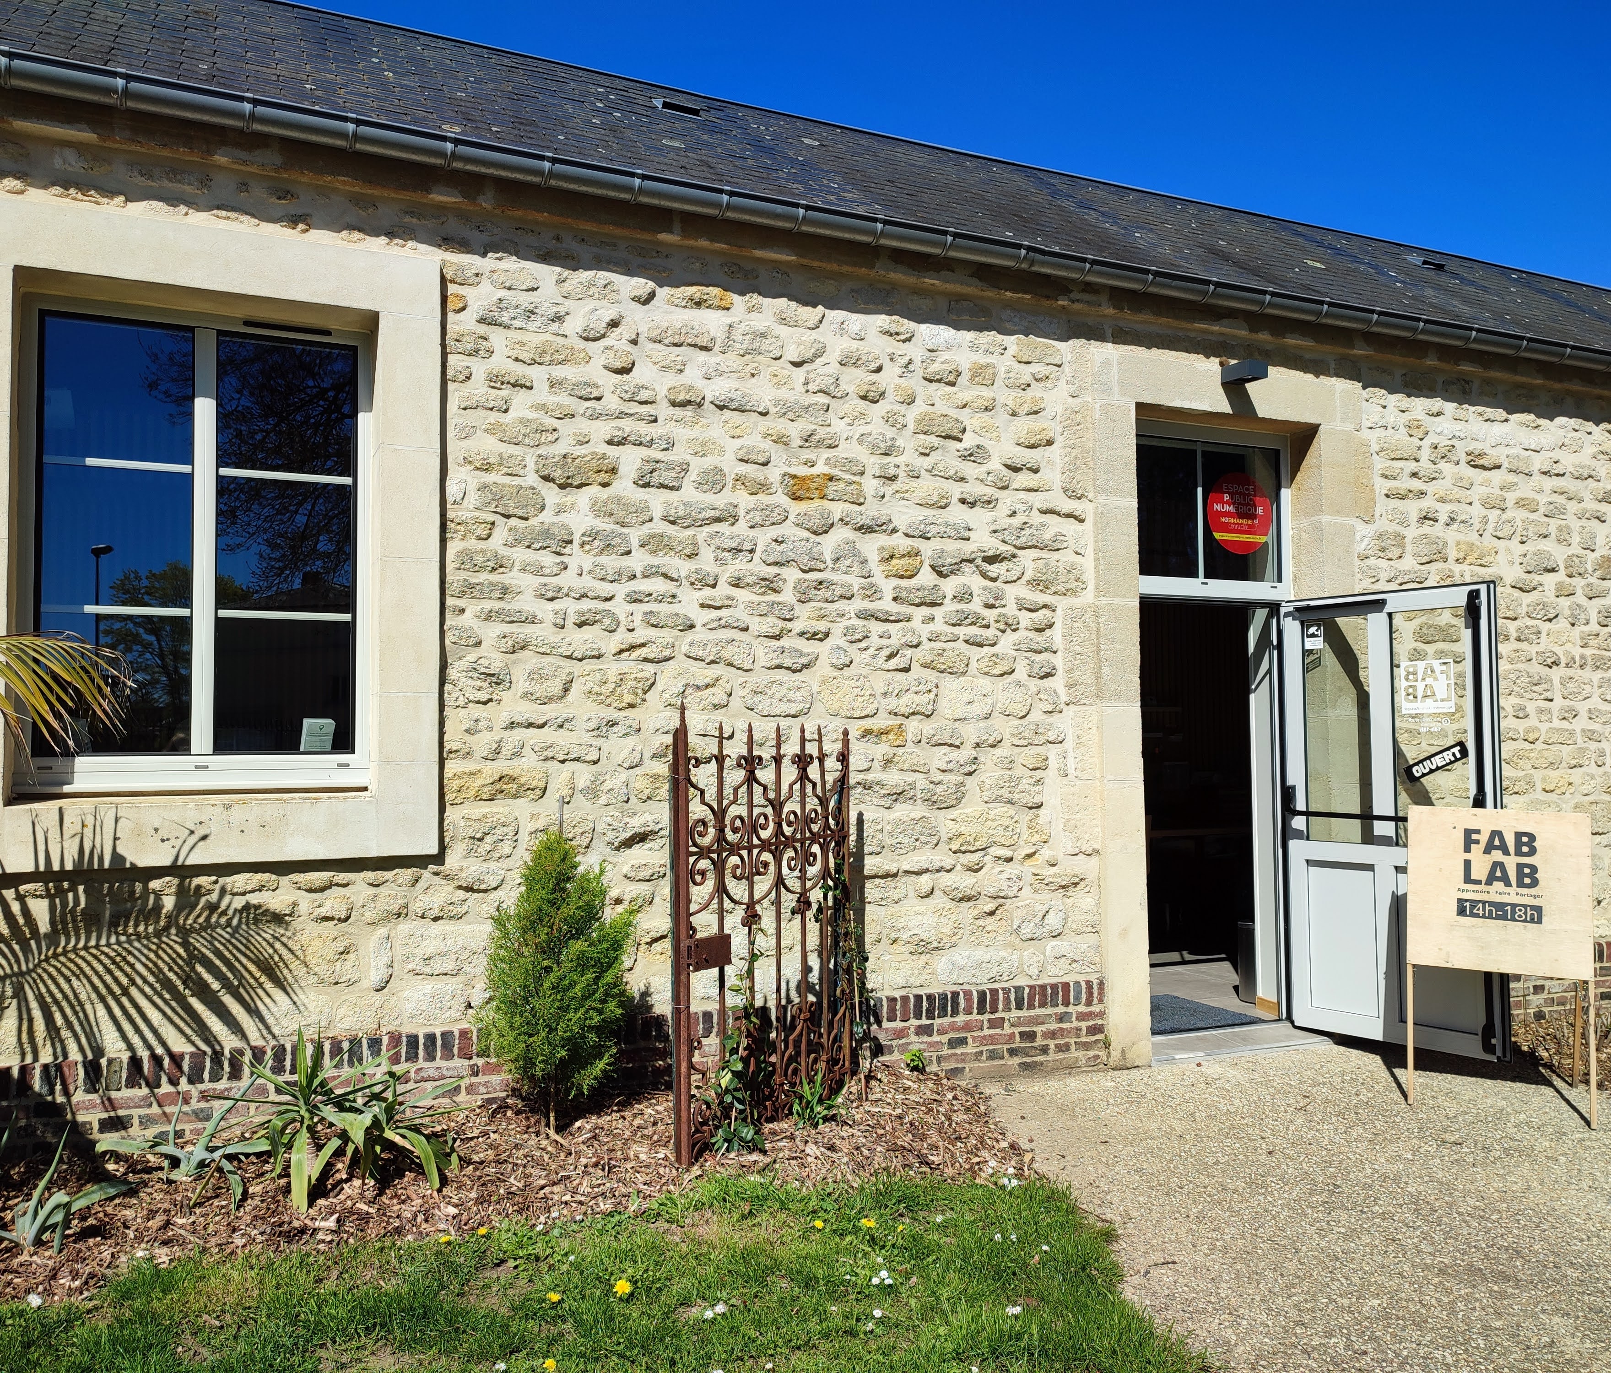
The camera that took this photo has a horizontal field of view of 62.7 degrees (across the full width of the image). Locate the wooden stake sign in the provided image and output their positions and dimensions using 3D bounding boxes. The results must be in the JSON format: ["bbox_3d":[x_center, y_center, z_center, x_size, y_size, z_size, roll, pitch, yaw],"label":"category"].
[{"bbox_3d":[2.847,1.094,5.446,0.640,1.190,0.570,-2,-3,26],"label":"wooden stake sign"}]

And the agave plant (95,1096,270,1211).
[{"bbox_3d":[-1.823,1.341,3.889,0.490,0.280,0.430,1,-3,-24],"label":"agave plant"}]

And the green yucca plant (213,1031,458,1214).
[{"bbox_3d":[-1.409,1.278,4.001,0.690,0.430,0.550,1,-3,-24],"label":"green yucca plant"}]

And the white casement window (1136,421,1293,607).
[{"bbox_3d":[1.948,-0.836,6.451,1.040,0.850,0.080,1,-3,-24],"label":"white casement window"}]

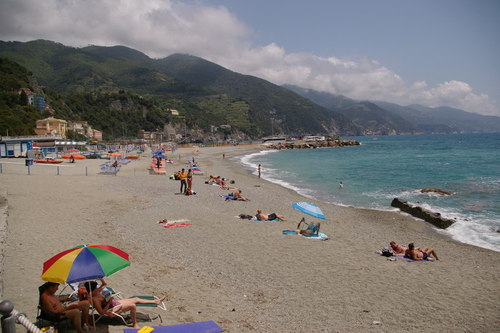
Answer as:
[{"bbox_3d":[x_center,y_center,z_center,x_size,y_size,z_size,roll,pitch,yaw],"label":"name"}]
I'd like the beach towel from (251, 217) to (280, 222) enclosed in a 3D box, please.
[{"bbox_3d":[0.854,2.865,20.000,1.650,0.080,0.800,-1,5,0],"label":"beach towel"}]

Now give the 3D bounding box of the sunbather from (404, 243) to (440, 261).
[{"bbox_3d":[6.201,3.056,13.400,1.220,0.600,0.580,0,5,7],"label":"sunbather"}]

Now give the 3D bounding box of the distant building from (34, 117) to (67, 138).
[{"bbox_3d":[-83.446,-16.226,158.000,8.500,9.000,8.500,2,6,30],"label":"distant building"}]

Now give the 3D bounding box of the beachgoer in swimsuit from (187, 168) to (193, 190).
[{"bbox_3d":[-4.389,1.016,27.200,0.360,1.650,0.480,-4,6,-37],"label":"beachgoer in swimsuit"}]

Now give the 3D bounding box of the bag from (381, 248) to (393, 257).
[{"bbox_3d":[5.145,3.242,14.100,0.420,0.260,0.280,-2,5,-18],"label":"bag"}]

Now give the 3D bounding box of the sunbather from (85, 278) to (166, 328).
[{"bbox_3d":[-2.590,2.861,7.800,1.500,0.880,0.620,-1,5,-6],"label":"sunbather"}]

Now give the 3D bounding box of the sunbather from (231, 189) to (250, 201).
[{"bbox_3d":[-0.709,1.930,25.300,1.100,0.750,0.600,4,7,41],"label":"sunbather"}]

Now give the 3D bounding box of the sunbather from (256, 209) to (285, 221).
[{"bbox_3d":[1.092,2.533,19.500,1.500,0.500,0.500,0,5,7],"label":"sunbather"}]

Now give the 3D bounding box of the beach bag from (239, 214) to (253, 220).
[{"bbox_3d":[-0.241,2.734,20.100,0.700,0.300,0.400,-1,5,0],"label":"beach bag"}]

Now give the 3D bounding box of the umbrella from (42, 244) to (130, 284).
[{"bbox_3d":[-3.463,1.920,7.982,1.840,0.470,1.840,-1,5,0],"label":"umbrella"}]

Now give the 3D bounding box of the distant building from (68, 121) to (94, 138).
[{"bbox_3d":[-65.171,-14.310,145.000,9.700,6.800,8.500,-2,5,-14],"label":"distant building"}]

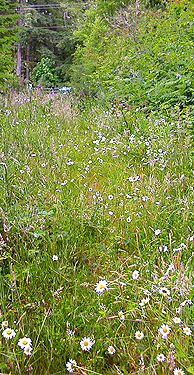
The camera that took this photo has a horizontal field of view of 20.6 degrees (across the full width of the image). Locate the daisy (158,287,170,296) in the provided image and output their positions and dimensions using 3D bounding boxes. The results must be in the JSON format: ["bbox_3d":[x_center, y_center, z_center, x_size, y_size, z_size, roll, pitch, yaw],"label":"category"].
[{"bbox_3d":[0.286,0.445,2.280,0.051,0.015,0.051,7,37,-6],"label":"daisy"}]

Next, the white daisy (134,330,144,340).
[{"bbox_3d":[0.161,0.568,2.050,0.036,0.012,0.036,0,50,4],"label":"white daisy"}]

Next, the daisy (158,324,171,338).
[{"bbox_3d":[0.252,0.533,1.980,0.047,0.014,0.047,0,53,7],"label":"daisy"}]

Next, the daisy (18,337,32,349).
[{"bbox_3d":[-0.253,0.546,1.880,0.050,0.015,0.050,0,36,-8],"label":"daisy"}]

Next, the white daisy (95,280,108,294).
[{"bbox_3d":[0.019,0.411,2.200,0.053,0.016,0.053,-5,52,7],"label":"white daisy"}]

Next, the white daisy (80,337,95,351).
[{"bbox_3d":[-0.035,0.555,1.900,0.048,0.015,0.048,0,56,-1],"label":"white daisy"}]

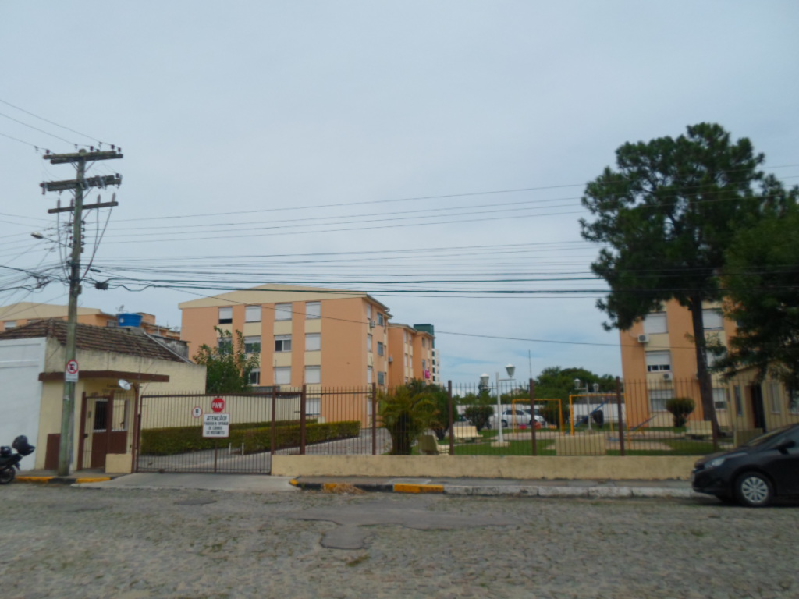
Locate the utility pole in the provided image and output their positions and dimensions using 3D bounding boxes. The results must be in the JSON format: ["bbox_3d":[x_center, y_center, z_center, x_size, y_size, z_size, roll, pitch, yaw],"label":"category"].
[{"bbox_3d":[-9.233,0.159,16.186,2.500,9.250,0.600,-3,-10,10],"label":"utility pole"}]

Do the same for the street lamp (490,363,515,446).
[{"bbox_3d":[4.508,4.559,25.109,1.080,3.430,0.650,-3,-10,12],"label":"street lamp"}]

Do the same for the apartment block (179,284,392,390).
[{"bbox_3d":[-10.270,5.583,53.978,17.330,12.430,9.700,-3,-10,12],"label":"apartment block"}]

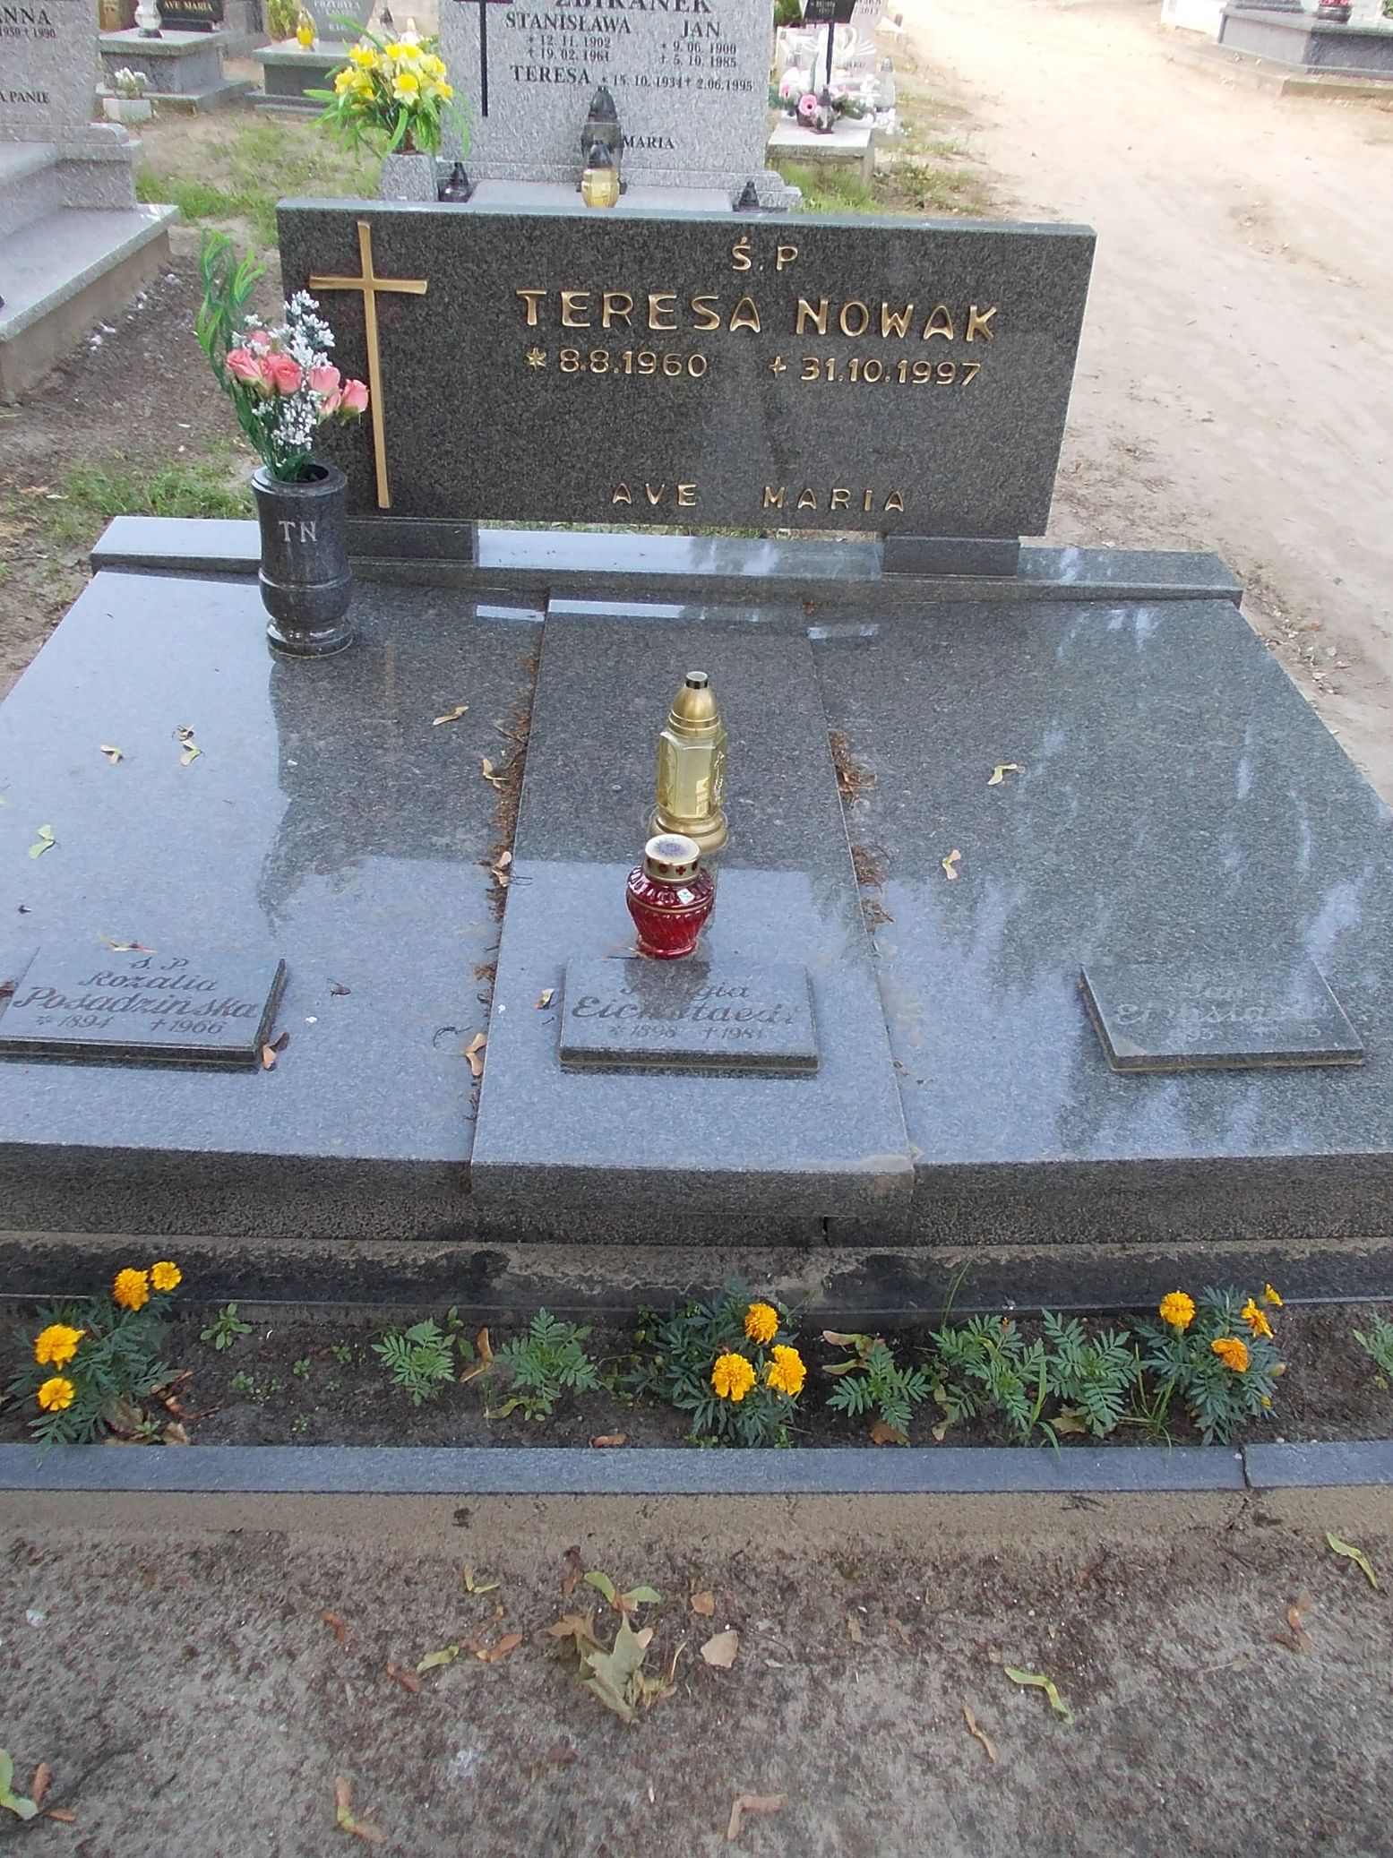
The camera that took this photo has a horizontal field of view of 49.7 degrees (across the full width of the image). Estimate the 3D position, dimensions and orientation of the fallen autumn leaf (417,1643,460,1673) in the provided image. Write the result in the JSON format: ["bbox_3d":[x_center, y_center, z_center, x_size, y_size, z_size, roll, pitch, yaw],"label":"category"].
[{"bbox_3d":[-0.250,0.706,1.455,0.046,0.010,0.015,-17,38,-28],"label":"fallen autumn leaf"}]

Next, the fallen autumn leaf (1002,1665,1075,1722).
[{"bbox_3d":[0.336,0.736,1.457,0.078,0.012,0.027,29,41,34],"label":"fallen autumn leaf"}]

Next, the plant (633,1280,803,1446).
[{"bbox_3d":[0.024,0.480,1.661,0.182,0.140,0.150,1,33,-3],"label":"plant"}]

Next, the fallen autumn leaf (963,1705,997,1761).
[{"bbox_3d":[0.266,0.759,1.418,0.010,0.010,0.055,-10,35,-20],"label":"fallen autumn leaf"}]

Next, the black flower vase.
[{"bbox_3d":[-0.720,-0.678,2.772,0.166,0.312,0.166,0,37,-10],"label":"black flower vase"}]

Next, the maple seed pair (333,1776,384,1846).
[{"bbox_3d":[-0.290,0.750,1.271,0.023,0.009,0.071,-26,44,-34],"label":"maple seed pair"}]

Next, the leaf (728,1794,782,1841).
[{"bbox_3d":[0.048,0.790,1.350,0.064,0.010,0.027,-17,38,-28],"label":"leaf"}]

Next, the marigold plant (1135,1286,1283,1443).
[{"bbox_3d":[0.578,0.490,1.692,0.155,0.140,0.140,1,33,-3],"label":"marigold plant"}]

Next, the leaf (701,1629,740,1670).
[{"bbox_3d":[0.025,0.706,1.478,0.035,0.010,0.040,9,34,10],"label":"leaf"}]

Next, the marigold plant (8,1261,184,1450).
[{"bbox_3d":[-0.647,0.461,1.623,0.173,0.150,0.170,1,33,-3],"label":"marigold plant"}]

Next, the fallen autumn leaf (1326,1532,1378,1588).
[{"bbox_3d":[0.699,0.667,1.594,0.021,0.012,0.072,-19,39,-30],"label":"fallen autumn leaf"}]

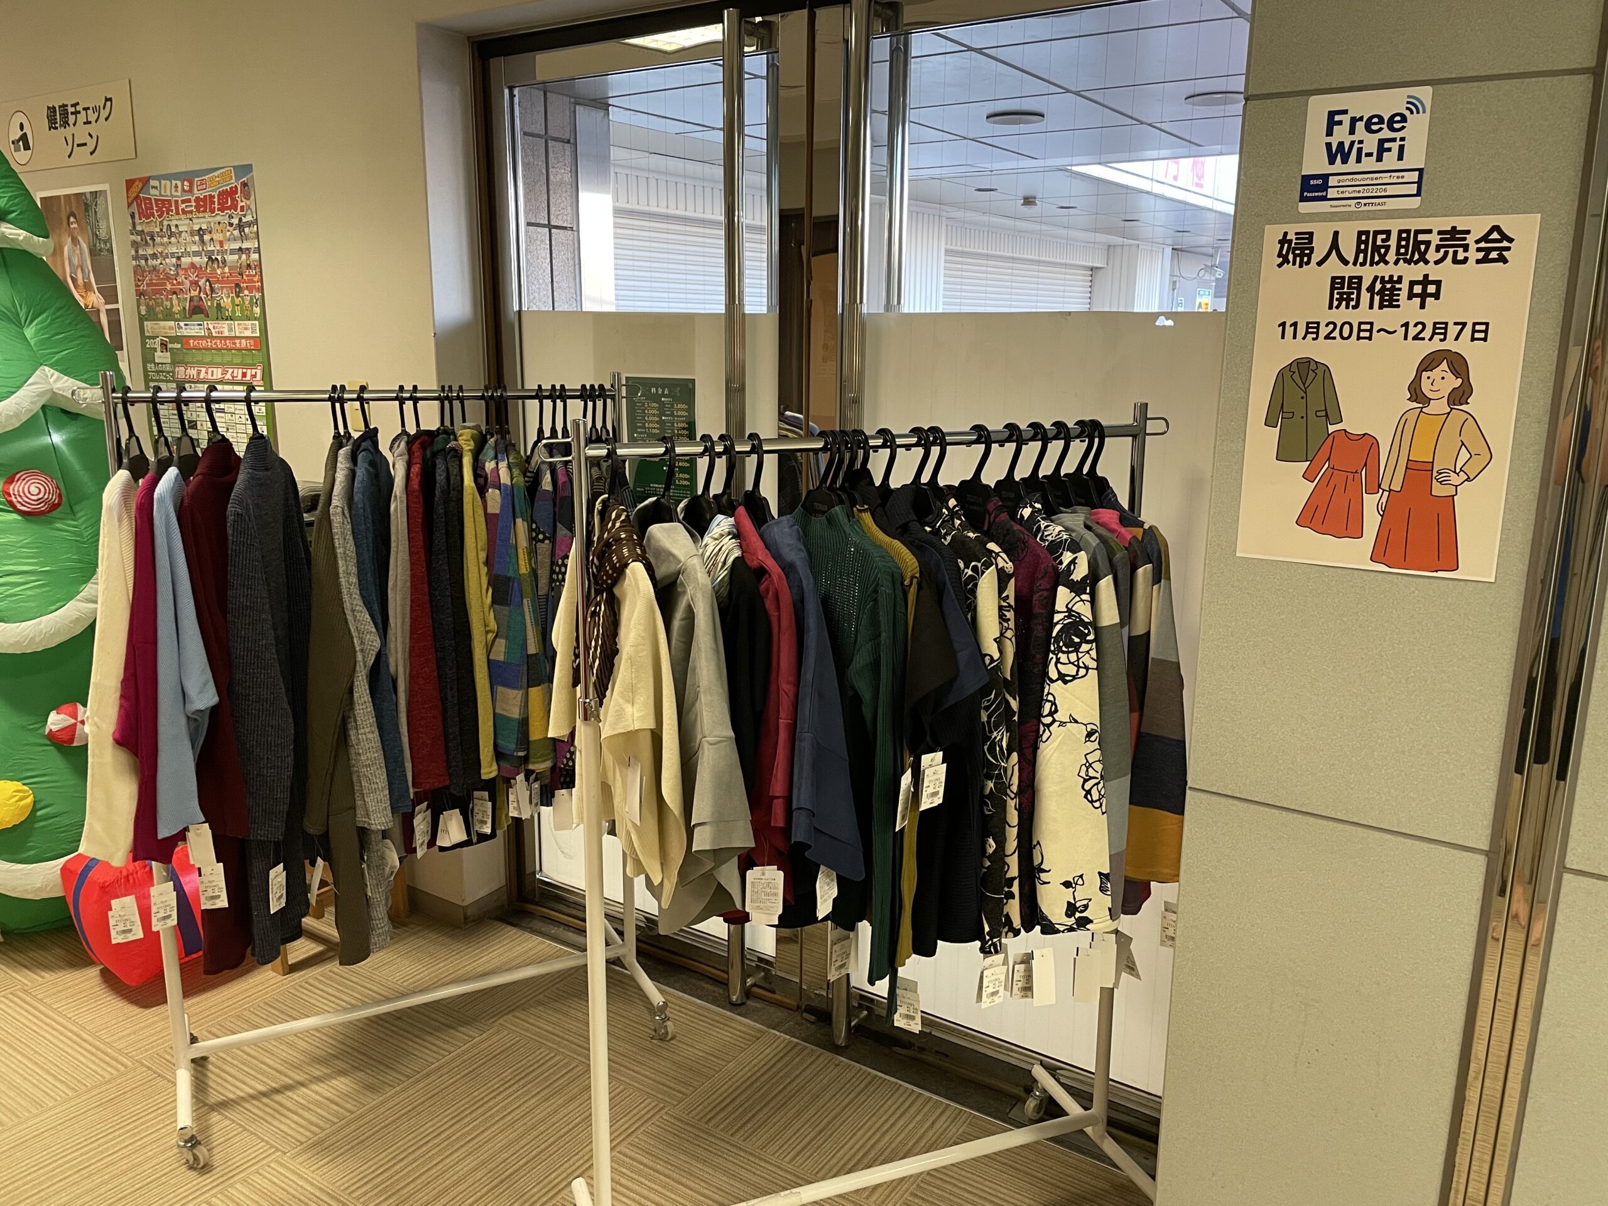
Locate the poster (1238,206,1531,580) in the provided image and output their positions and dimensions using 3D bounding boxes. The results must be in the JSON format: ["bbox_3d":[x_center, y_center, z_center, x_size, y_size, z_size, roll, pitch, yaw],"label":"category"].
[{"bbox_3d":[0.701,-0.248,1.476,0.298,0.420,0.012,8,15,31],"label":"poster"}]

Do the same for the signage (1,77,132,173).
[{"bbox_3d":[-2.098,-1.338,3.418,0.765,0.200,0.012,9,15,33],"label":"signage"}]

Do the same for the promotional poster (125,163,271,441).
[{"bbox_3d":[-1.599,-0.700,3.206,0.596,0.840,0.012,9,15,33],"label":"promotional poster"}]

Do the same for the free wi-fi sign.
[{"bbox_3d":[0.666,-0.536,1.437,0.135,0.133,0.008,8,15,31],"label":"free wi-fi sign"}]

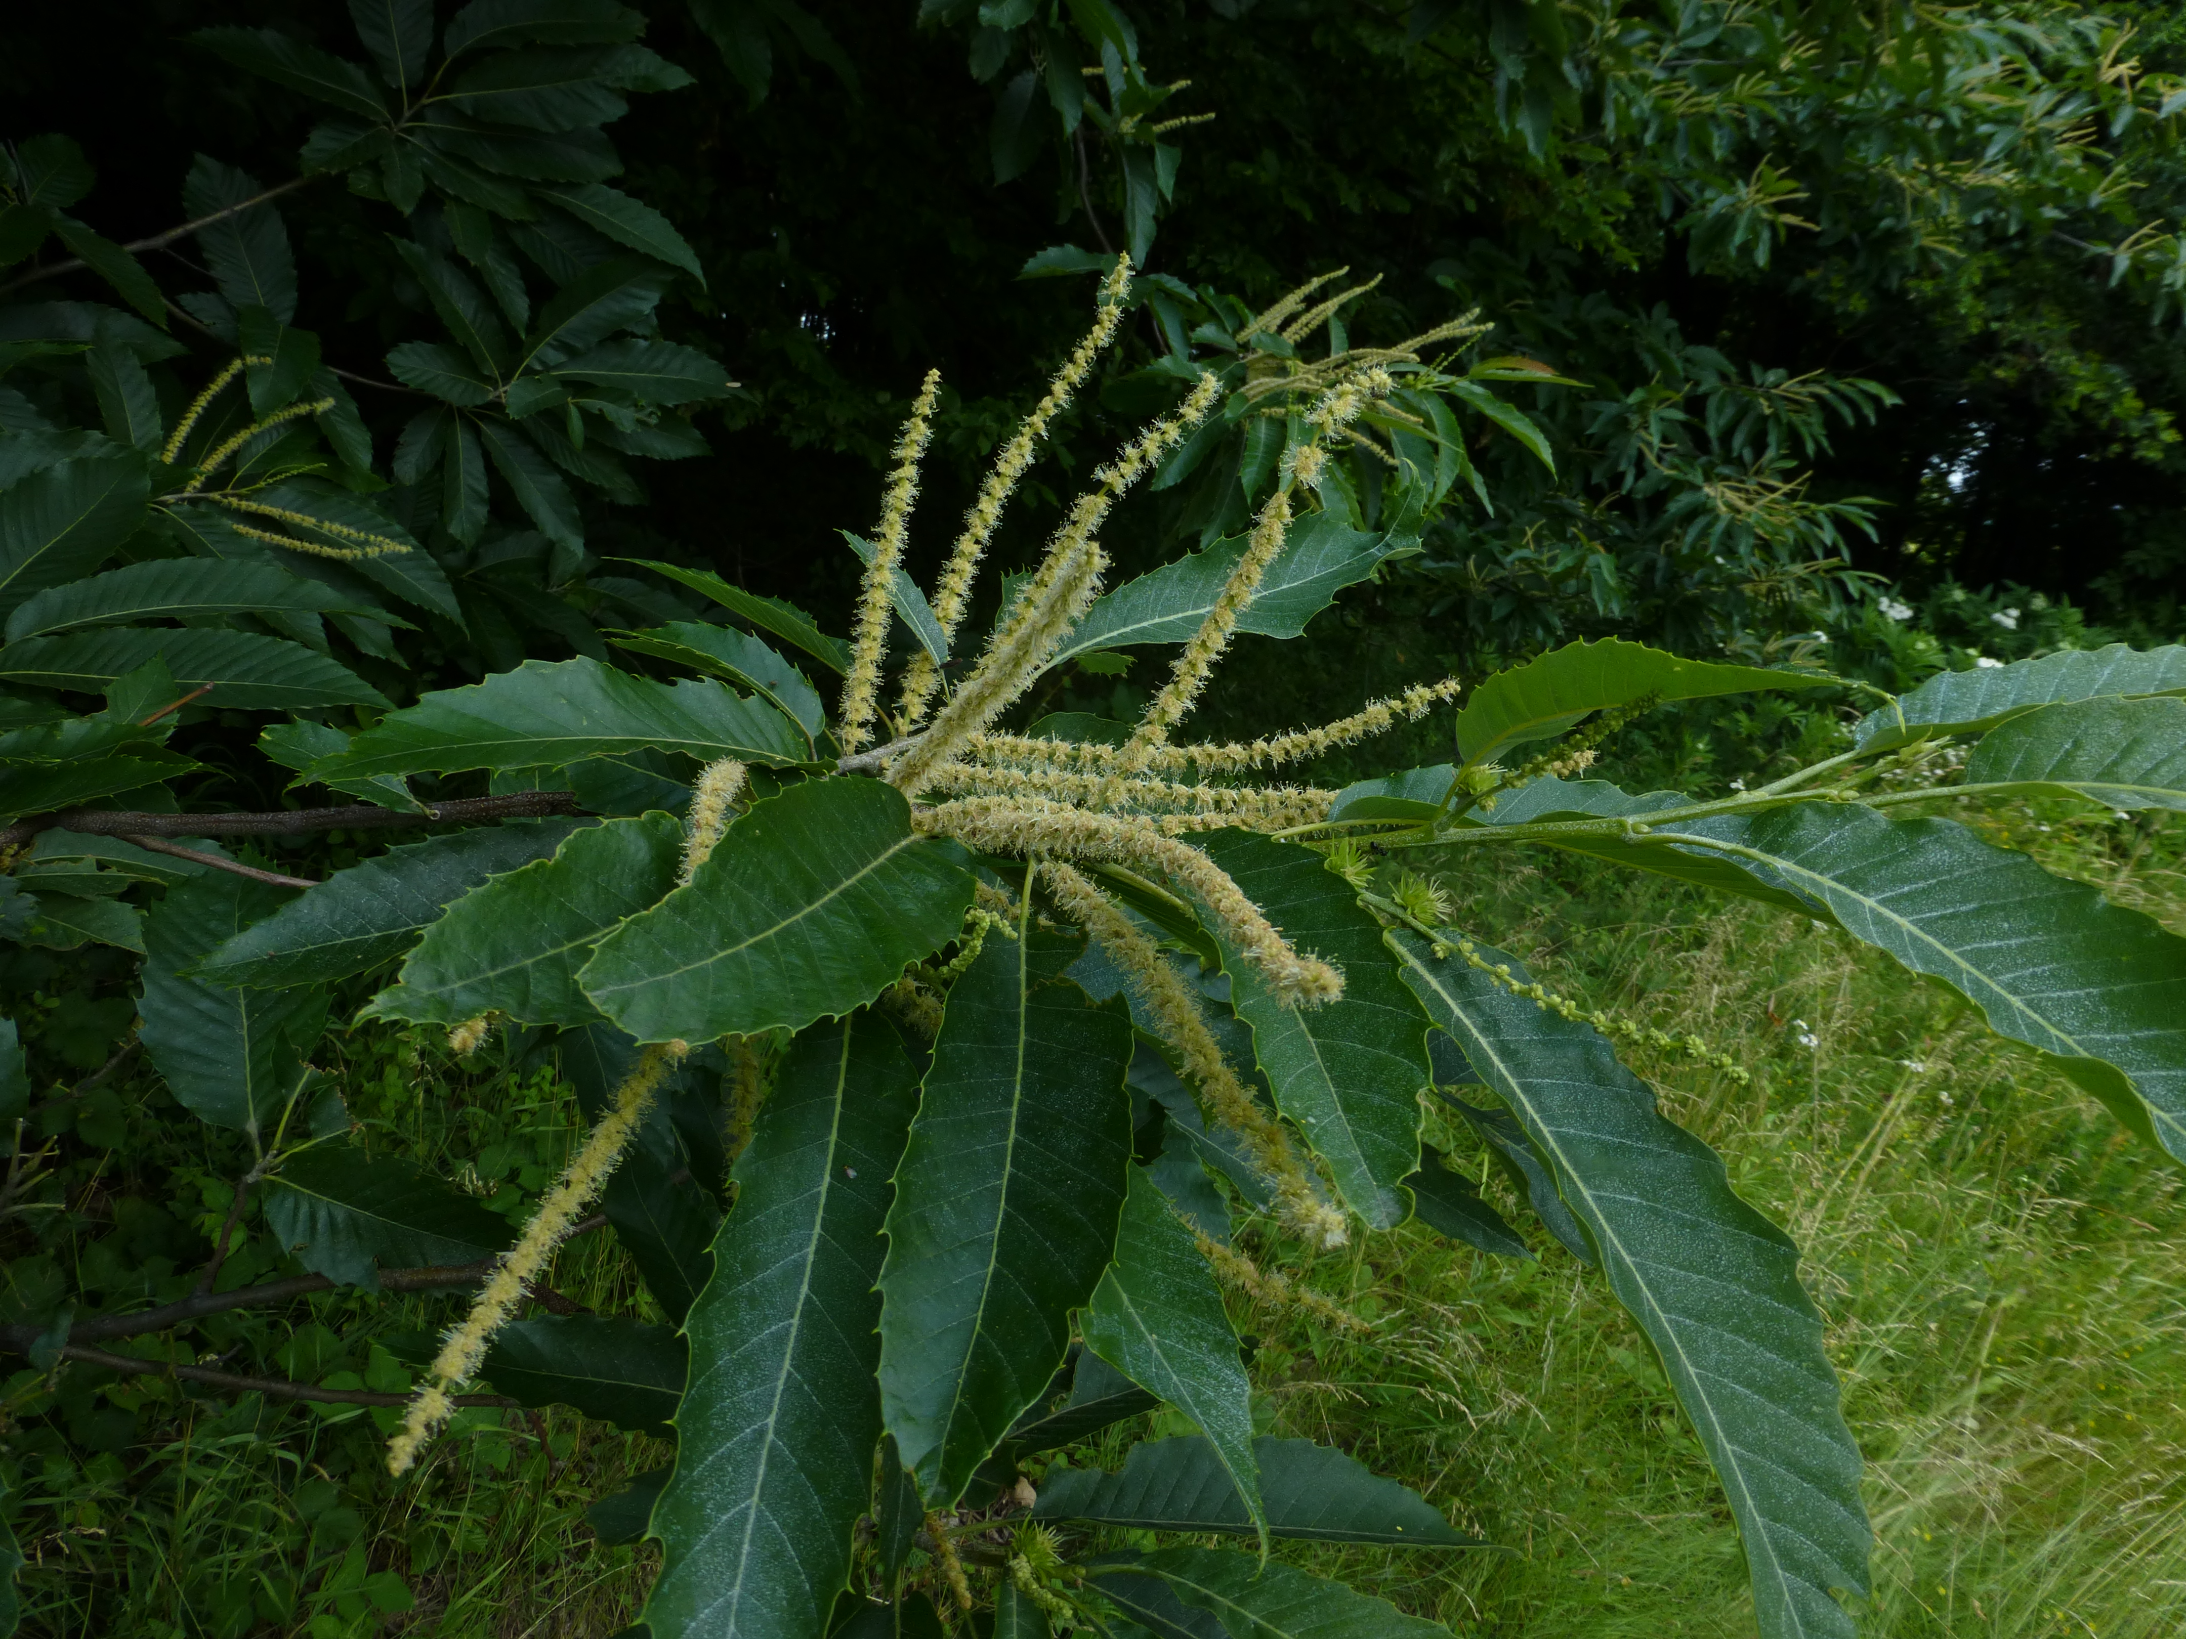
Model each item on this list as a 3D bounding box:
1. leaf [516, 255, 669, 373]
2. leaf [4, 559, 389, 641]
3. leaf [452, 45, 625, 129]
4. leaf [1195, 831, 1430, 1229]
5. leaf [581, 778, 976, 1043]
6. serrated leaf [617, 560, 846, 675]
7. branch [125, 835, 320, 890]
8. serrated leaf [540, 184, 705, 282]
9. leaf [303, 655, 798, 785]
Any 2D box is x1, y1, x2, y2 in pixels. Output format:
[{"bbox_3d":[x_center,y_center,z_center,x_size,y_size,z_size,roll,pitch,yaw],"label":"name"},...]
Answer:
[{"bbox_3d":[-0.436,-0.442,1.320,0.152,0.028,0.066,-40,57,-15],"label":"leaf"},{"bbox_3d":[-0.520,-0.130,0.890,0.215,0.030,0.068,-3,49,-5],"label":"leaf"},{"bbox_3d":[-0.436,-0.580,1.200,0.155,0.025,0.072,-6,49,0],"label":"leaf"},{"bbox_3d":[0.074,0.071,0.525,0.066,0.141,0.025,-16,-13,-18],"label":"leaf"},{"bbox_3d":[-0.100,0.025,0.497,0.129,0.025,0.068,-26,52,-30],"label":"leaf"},{"bbox_3d":[-0.153,-0.089,0.640,0.151,0.022,0.045,24,33,32],"label":"serrated leaf"},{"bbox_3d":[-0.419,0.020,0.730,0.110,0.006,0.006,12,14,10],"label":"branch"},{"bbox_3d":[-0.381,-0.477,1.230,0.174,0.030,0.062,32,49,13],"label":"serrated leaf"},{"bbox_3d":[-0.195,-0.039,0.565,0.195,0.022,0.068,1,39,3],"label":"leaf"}]

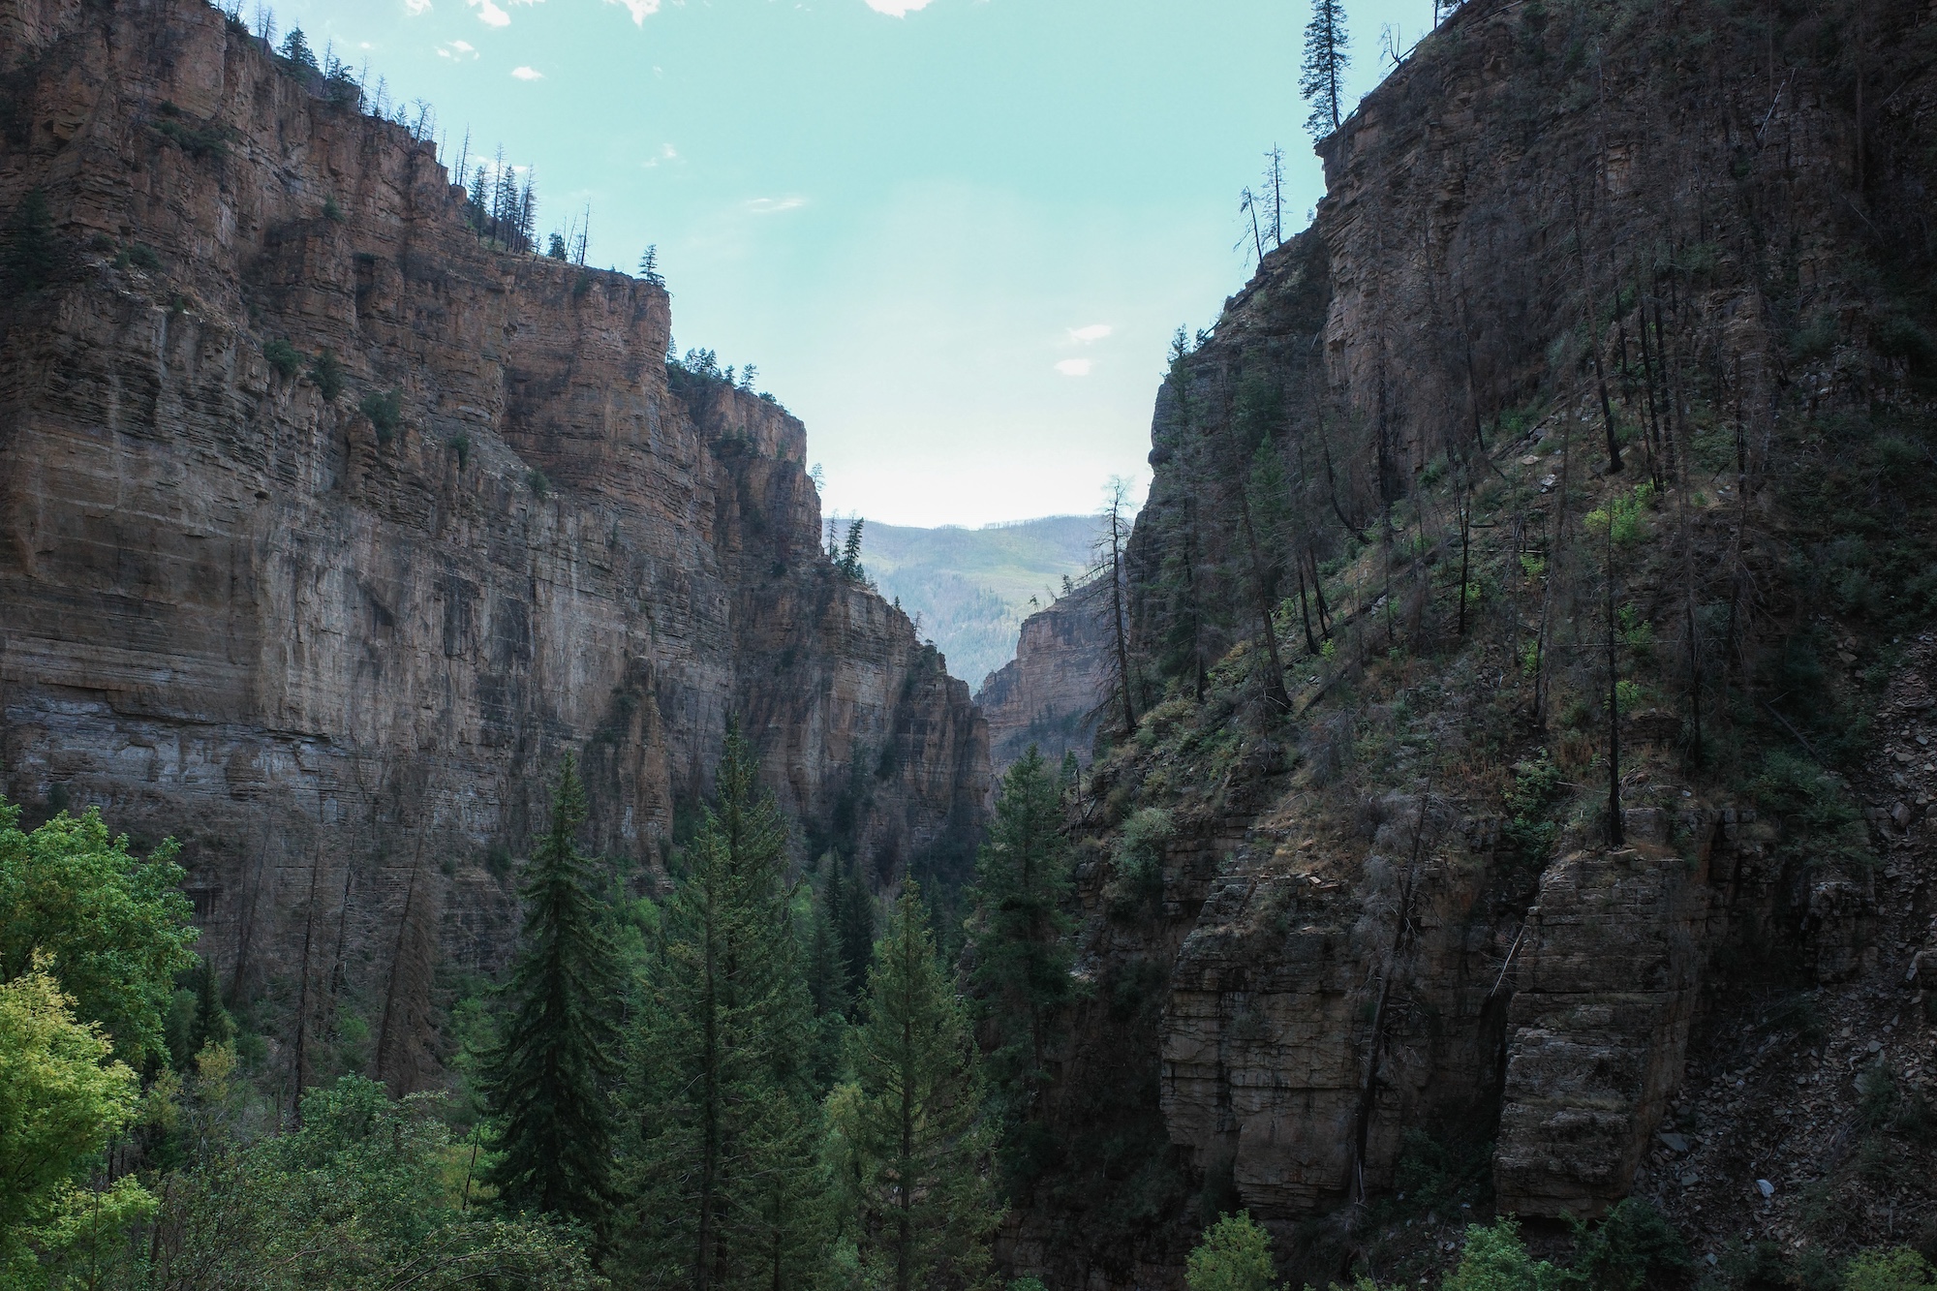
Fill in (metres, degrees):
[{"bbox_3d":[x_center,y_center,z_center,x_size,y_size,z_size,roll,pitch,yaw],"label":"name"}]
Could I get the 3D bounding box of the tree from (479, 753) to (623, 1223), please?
[{"bbox_3d":[-16.360,13.520,59.000,5.460,18.610,5.460,2,-8,-15],"label":"tree"}]

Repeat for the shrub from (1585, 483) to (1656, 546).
[{"bbox_3d":[32.000,-6.470,74.000,3.320,3.130,2.990,-4,-9,24],"label":"shrub"}]

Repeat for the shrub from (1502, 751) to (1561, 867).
[{"bbox_3d":[22.420,6.470,60.000,2.280,4.530,2.280,-3,-9,20],"label":"shrub"}]

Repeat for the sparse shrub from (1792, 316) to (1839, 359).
[{"bbox_3d":[46.050,-16.850,82.000,2.480,2.440,2.350,-5,-9,30],"label":"sparse shrub"}]

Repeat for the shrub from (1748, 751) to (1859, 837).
[{"bbox_3d":[34.380,6.130,62.000,4.530,3.590,3.400,-4,-9,29],"label":"shrub"}]

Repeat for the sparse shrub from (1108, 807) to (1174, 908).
[{"bbox_3d":[7.560,9.310,66.000,2.770,4.310,2.770,-1,-8,6],"label":"sparse shrub"}]

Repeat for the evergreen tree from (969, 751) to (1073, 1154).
[{"bbox_3d":[2.320,13.970,69.000,4.710,18.510,4.710,0,-8,2],"label":"evergreen tree"}]

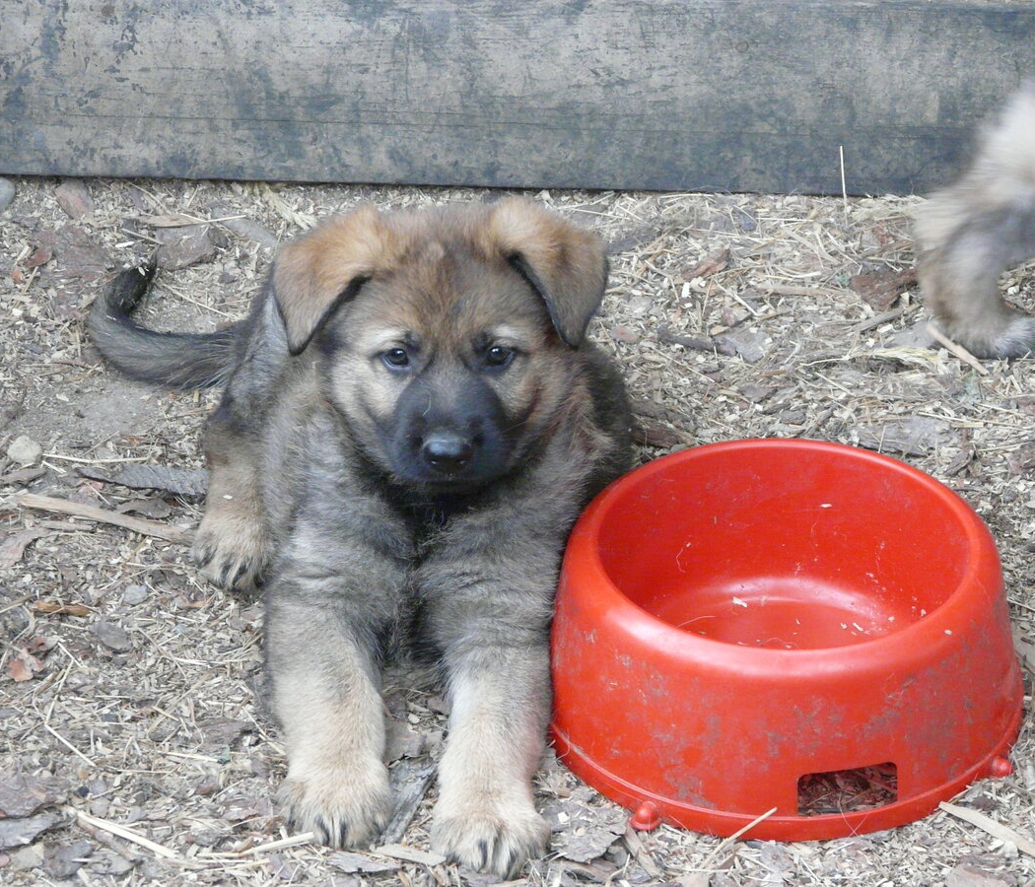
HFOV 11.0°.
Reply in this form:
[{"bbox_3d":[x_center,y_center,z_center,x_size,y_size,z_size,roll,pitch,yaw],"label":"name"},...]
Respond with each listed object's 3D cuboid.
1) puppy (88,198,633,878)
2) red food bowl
[{"bbox_3d":[-0.076,-0.048,2.971,0.276,0.260,0.636,-5,31,-9],"label":"puppy"},{"bbox_3d":[0.146,0.096,2.876,0.255,0.109,0.255,0,31,0],"label":"red food bowl"}]

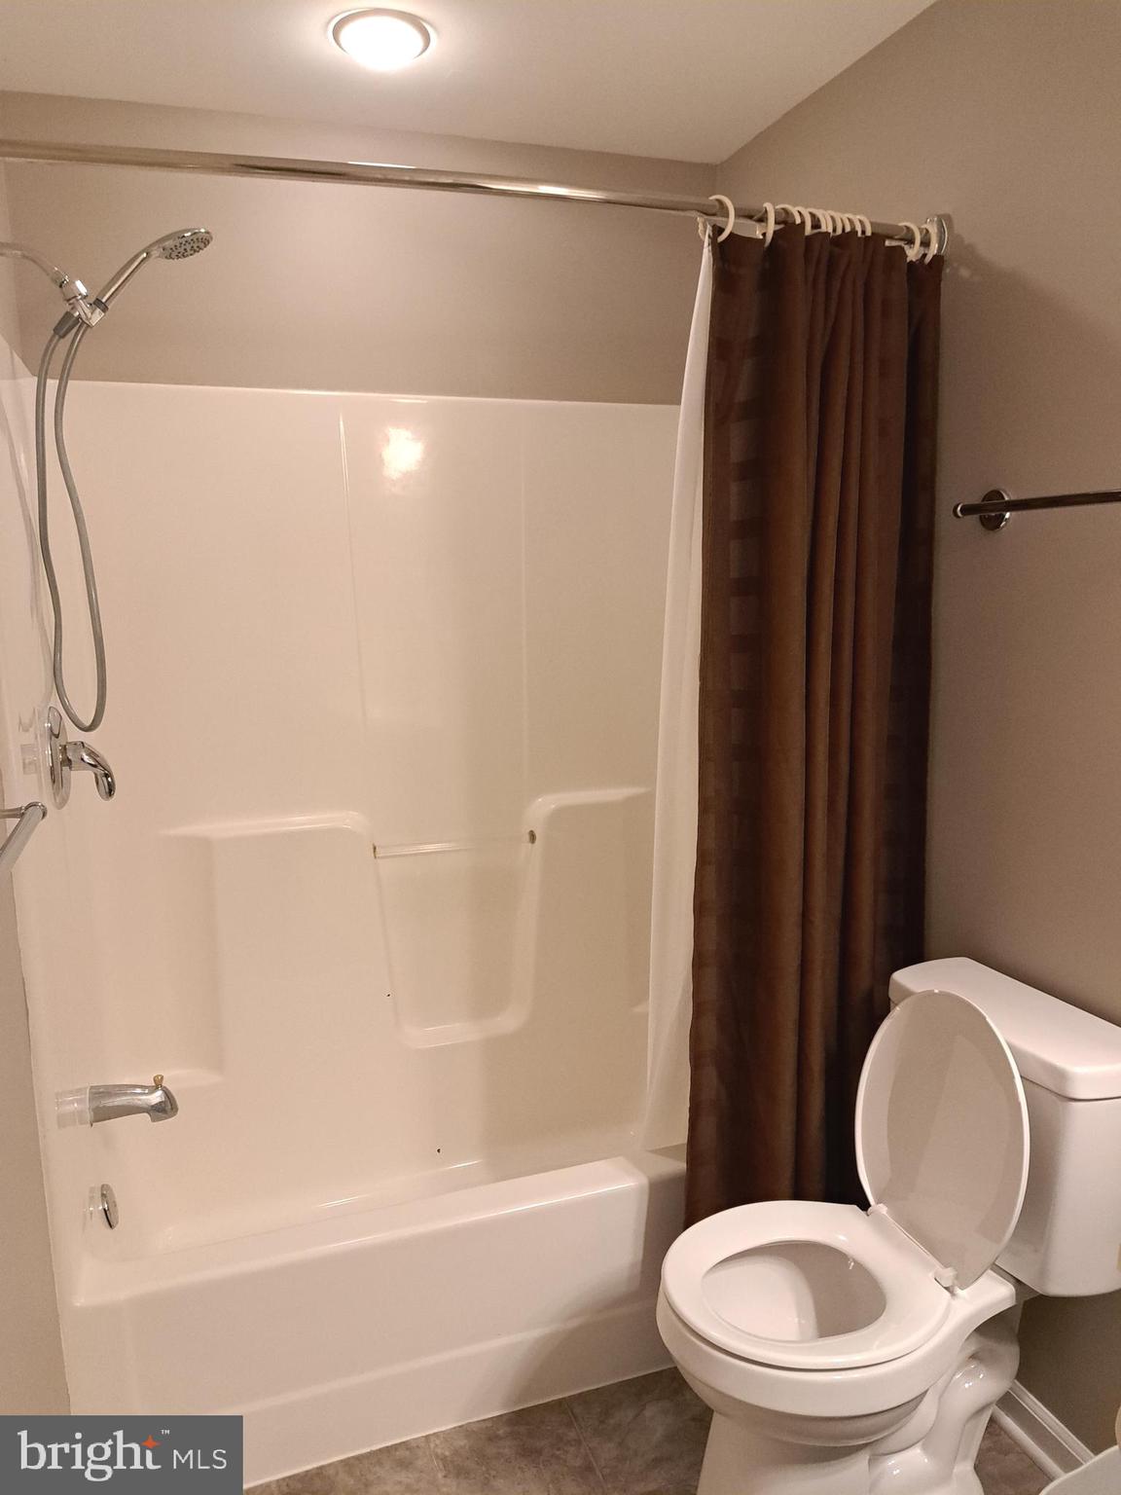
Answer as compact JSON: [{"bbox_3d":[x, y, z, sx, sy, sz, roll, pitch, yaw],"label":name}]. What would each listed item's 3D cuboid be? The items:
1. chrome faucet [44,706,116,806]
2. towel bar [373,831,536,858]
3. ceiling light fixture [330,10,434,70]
[{"bbox_3d":[-0.834,0.013,1.806,0.090,0.176,0.175,-5,11,-18],"label":"chrome faucet"},{"bbox_3d":[-0.252,0.229,2.446,0.380,0.025,0.026,-5,11,-18],"label":"towel bar"},{"bbox_3d":[-0.308,-1.223,1.817,0.180,0.040,0.180,-5,11,-18],"label":"ceiling light fixture"}]

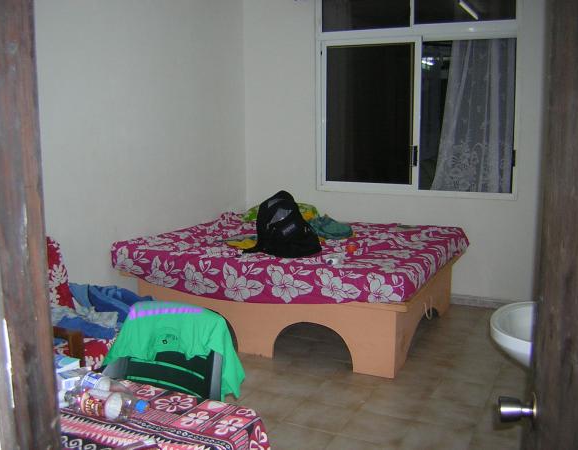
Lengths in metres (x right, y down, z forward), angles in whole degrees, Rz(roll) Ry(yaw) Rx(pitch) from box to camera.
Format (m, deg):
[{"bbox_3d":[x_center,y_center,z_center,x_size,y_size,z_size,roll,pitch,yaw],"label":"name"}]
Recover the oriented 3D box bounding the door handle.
[{"bbox_3d":[0.436,0.349,1.190,0.074,0.058,0.058,2,9,13],"label":"door handle"}]

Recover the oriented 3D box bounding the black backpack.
[{"bbox_3d":[-0.027,-0.003,4.270,0.470,0.430,0.300,0,9,0],"label":"black backpack"}]

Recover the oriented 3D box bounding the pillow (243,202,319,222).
[{"bbox_3d":[-0.074,-0.093,5.553,0.600,0.170,0.400,4,9,25],"label":"pillow"}]

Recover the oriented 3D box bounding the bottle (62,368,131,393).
[{"bbox_3d":[-0.536,0.452,1.745,0.225,0.069,0.069,2,9,12],"label":"bottle"}]

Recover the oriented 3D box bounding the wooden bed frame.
[{"bbox_3d":[0.114,0.527,4.920,2.090,0.450,1.730,4,9,25],"label":"wooden bed frame"}]

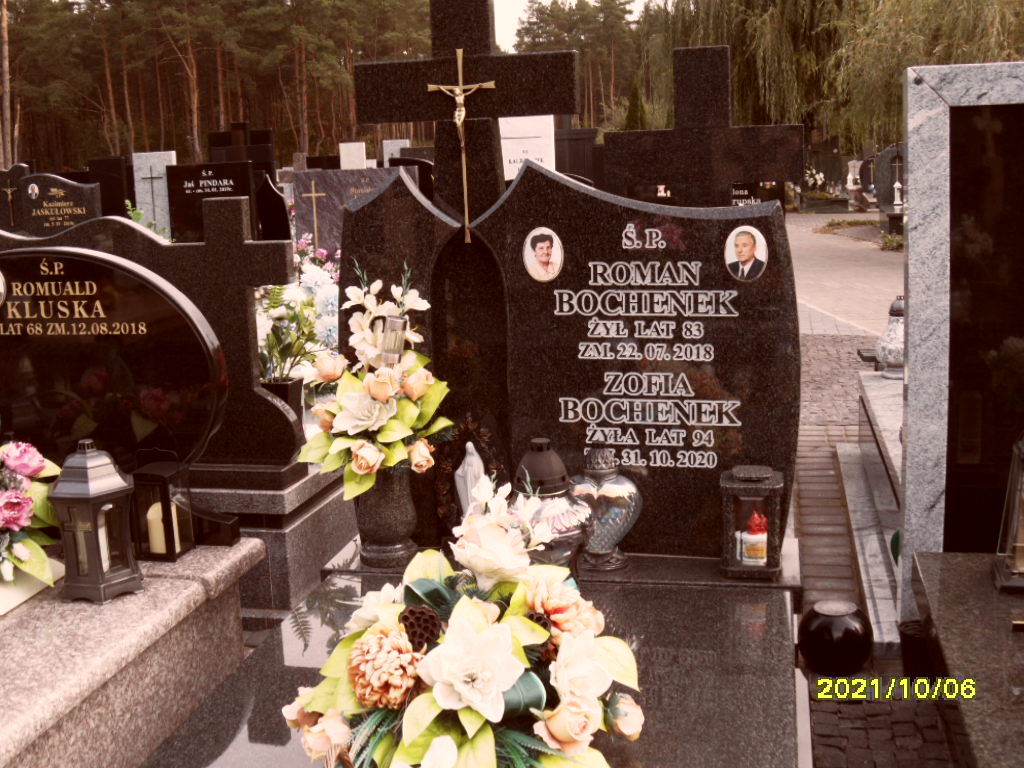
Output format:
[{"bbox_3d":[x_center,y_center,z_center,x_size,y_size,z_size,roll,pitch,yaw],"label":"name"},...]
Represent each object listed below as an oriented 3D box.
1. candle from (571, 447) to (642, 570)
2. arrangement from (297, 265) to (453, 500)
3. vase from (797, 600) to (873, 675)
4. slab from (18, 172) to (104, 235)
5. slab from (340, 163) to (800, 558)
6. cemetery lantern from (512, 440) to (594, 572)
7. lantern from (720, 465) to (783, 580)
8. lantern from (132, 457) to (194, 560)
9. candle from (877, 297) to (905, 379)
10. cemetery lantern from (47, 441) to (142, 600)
[{"bbox_3d":[0.196,0.267,2.599,0.172,0.263,0.105,0,11,13],"label":"candle"},{"bbox_3d":[-0.302,0.003,2.581,0.335,0.487,0.270,0,11,13],"label":"arrangement"},{"bbox_3d":[0.793,0.612,2.897,0.182,0.165,0.182,0,11,13],"label":"vase"},{"bbox_3d":[-3.448,-1.225,9.148,0.711,0.800,0.100,0,11,13],"label":"slab"},{"bbox_3d":[0.119,-0.055,2.673,1.030,0.877,0.100,0,11,13],"label":"slab"},{"bbox_3d":[0.067,0.258,2.604,0.200,0.289,0.200,0,11,13],"label":"cemetery lantern"},{"bbox_3d":[0.511,0.291,2.524,0.129,0.221,0.128,0,11,13],"label":"lantern"},{"bbox_3d":[-0.887,0.311,2.996,0.122,0.246,0.115,0,11,13],"label":"lantern"},{"bbox_3d":[1.552,-0.181,4.723,0.184,0.329,0.184,0,11,13],"label":"candle"},{"bbox_3d":[-0.962,0.304,2.736,0.212,0.358,0.185,0,11,13],"label":"cemetery lantern"}]

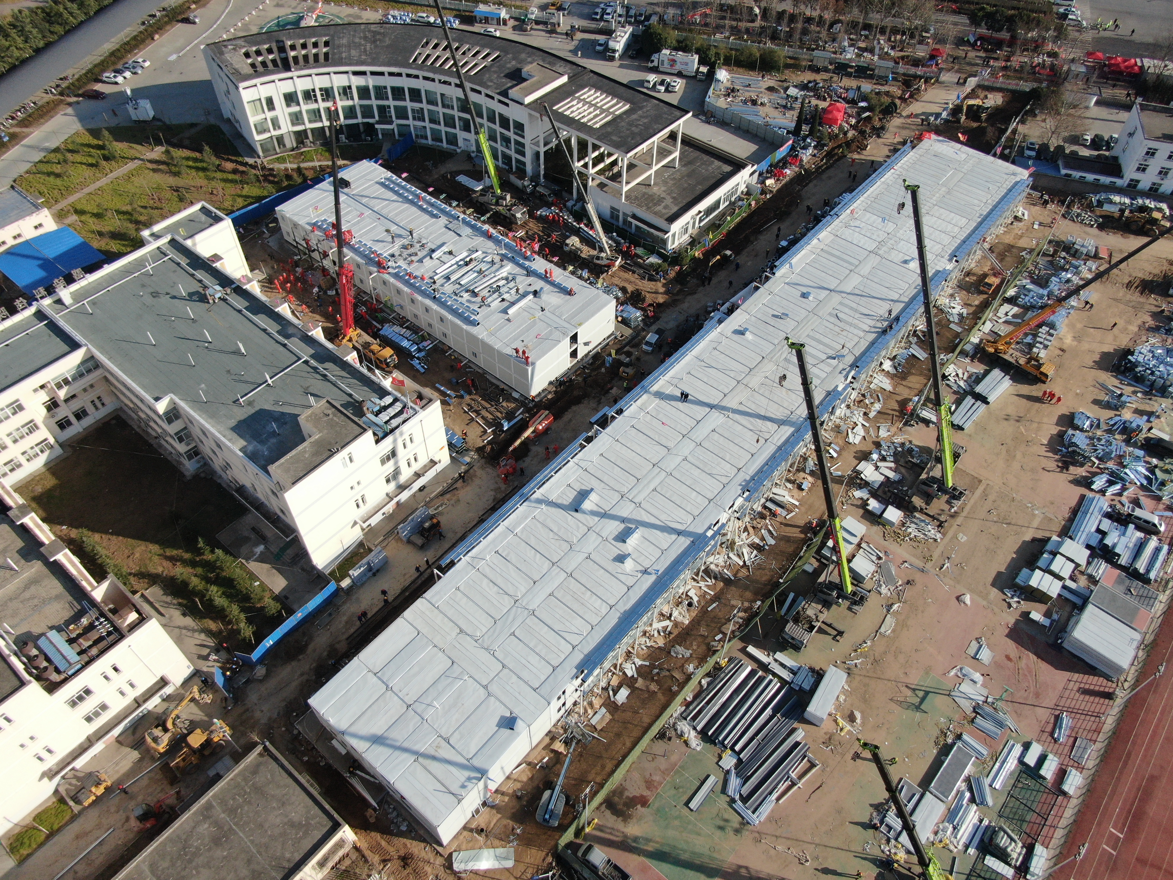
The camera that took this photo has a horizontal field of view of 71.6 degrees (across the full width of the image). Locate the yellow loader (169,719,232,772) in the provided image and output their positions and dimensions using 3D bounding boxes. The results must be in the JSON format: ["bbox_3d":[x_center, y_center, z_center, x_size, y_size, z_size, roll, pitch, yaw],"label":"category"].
[{"bbox_3d":[-38.382,30.338,79.757,2.550,3.150,6.900,38,59,26],"label":"yellow loader"}]

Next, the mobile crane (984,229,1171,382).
[{"bbox_3d":[72.204,-21.772,118.648,14.195,16.199,26.712,33,57,25],"label":"mobile crane"}]

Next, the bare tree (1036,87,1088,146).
[{"bbox_3d":[91.015,-61.330,156.456,8.300,10.200,8.300,33,57,25],"label":"bare tree"}]

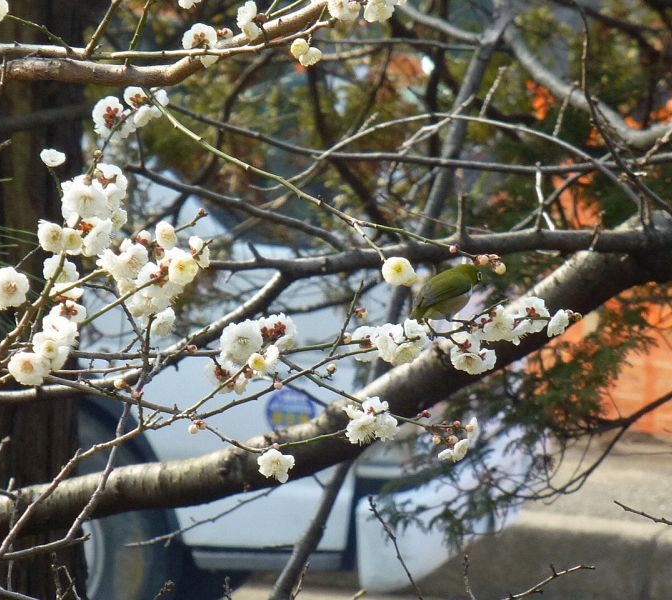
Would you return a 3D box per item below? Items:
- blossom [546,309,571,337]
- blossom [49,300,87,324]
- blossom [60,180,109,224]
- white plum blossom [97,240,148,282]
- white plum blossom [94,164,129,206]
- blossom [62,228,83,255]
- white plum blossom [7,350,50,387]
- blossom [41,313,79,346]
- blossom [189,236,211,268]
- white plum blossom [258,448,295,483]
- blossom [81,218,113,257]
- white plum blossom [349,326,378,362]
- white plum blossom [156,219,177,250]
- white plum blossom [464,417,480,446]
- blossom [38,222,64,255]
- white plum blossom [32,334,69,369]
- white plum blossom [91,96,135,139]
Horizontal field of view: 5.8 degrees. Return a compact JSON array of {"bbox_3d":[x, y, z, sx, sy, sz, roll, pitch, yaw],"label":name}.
[{"bbox_3d":[0.147,0.015,4.400,0.018,0.019,0.011,-1,25,-47],"label":"blossom"},{"bbox_3d":[-0.223,0.011,5.550,0.031,0.024,0.017,0,-21,3],"label":"blossom"},{"bbox_3d":[-0.186,-0.073,4.950,0.034,0.034,0.019,0,25,-3],"label":"blossom"},{"bbox_3d":[-0.141,-0.025,4.400,0.036,0.028,0.022,-1,6,-24],"label":"white plum blossom"},{"bbox_3d":[-0.148,-0.077,4.400,0.023,0.028,0.015,0,-3,18],"label":"white plum blossom"},{"bbox_3d":[-0.219,-0.049,5.550,0.019,0.022,0.015,0,0,-6],"label":"blossom"},{"bbox_3d":[-0.225,0.050,4.900,0.030,0.027,0.016,0,2,7],"label":"white plum blossom"},{"bbox_3d":[-0.182,0.019,4.400,0.026,0.024,0.015,-1,21,-25],"label":"blossom"},{"bbox_3d":[-0.113,-0.039,5.550,0.024,0.027,0.017,0,6,37],"label":"blossom"},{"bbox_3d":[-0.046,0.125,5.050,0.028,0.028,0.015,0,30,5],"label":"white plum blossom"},{"bbox_3d":[-0.158,-0.042,4.400,0.016,0.028,0.026,28,16,30],"label":"blossom"},{"bbox_3d":[0.026,0.036,5.600,0.027,0.032,0.017,0,0,-14],"label":"white plum blossom"},{"bbox_3d":[-0.142,-0.054,5.550,0.020,0.025,0.015,0,-9,-24],"label":"white plum blossom"},{"bbox_3d":[0.104,0.100,5.100,0.012,0.024,0.024,6,0,-12],"label":"white plum blossom"},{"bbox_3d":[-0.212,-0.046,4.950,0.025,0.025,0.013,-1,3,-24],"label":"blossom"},{"bbox_3d":[-0.187,0.034,4.400,0.025,0.025,0.018,0,3,3],"label":"white plum blossom"},{"bbox_3d":[-0.167,-0.137,5.000,0.032,0.031,0.016,0,0,-12],"label":"white plum blossom"}]

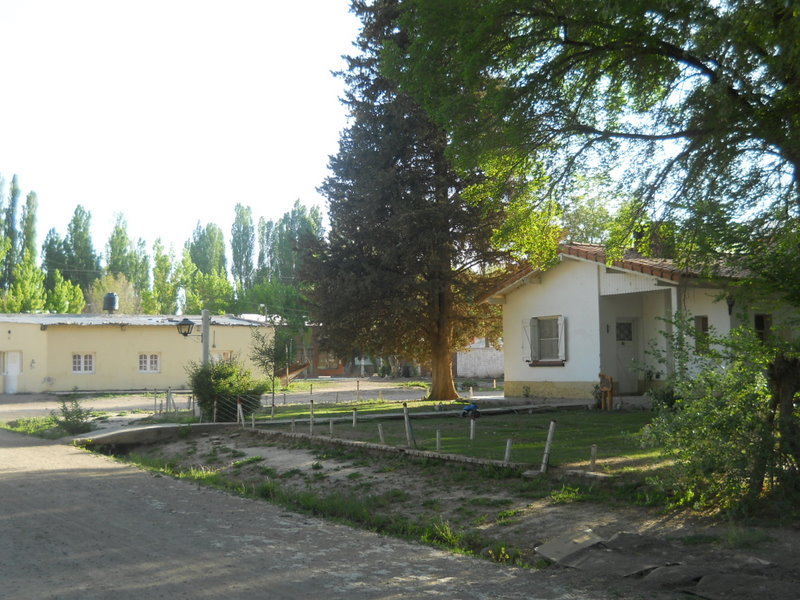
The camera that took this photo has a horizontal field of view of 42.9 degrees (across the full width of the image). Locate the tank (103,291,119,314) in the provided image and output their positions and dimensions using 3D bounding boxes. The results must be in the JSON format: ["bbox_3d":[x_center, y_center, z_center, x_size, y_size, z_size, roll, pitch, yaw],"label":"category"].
[{"bbox_3d":[-16.199,0.112,57.000,0.860,1.030,0.860,-1,-4,0],"label":"tank"}]

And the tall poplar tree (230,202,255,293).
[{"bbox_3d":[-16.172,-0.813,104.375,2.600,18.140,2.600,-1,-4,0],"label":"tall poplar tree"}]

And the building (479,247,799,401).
[{"bbox_3d":[8.369,0.699,30.447,9.500,4.300,7.700,2,-5,-34],"label":"building"}]

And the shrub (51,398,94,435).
[{"bbox_3d":[-6.445,2.291,20.024,0.850,0.700,0.780,-1,-4,0],"label":"shrub"}]

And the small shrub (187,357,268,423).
[{"bbox_3d":[-3.932,2.004,23.051,1.800,1.450,1.700,-1,-4,0],"label":"small shrub"}]

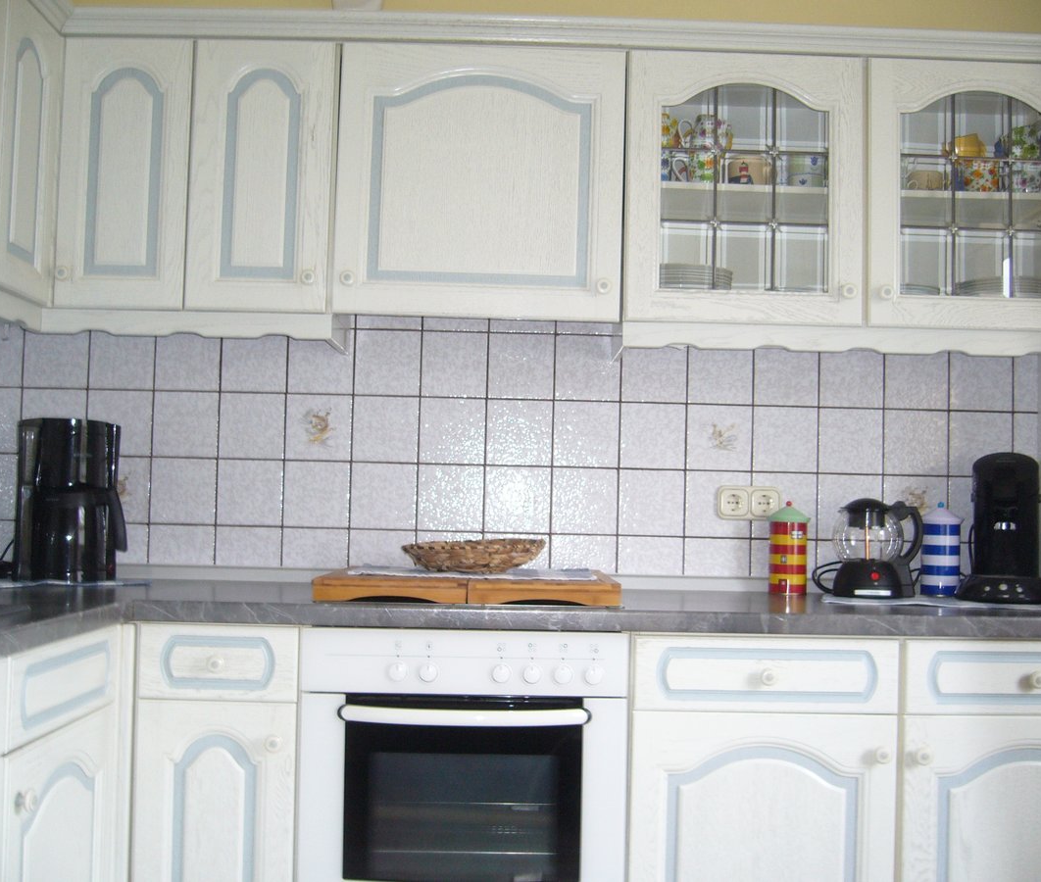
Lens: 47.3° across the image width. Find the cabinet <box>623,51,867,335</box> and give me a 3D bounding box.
[{"bbox_3d":[0.467,-0.515,2.608,0.501,0.568,0.330,1,-2,-1],"label":"cabinet"}]

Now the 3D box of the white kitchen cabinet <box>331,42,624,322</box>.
[{"bbox_3d":[-0.084,-0.529,2.601,0.598,0.564,0.330,1,-2,-1],"label":"white kitchen cabinet"}]

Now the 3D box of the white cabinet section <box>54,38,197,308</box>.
[{"bbox_3d":[-0.818,-0.543,2.615,0.266,0.563,0.335,1,-3,-1],"label":"white cabinet section"}]

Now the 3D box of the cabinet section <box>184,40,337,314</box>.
[{"bbox_3d":[-0.536,-0.537,2.619,0.295,0.564,0.335,1,-3,-1],"label":"cabinet section"}]

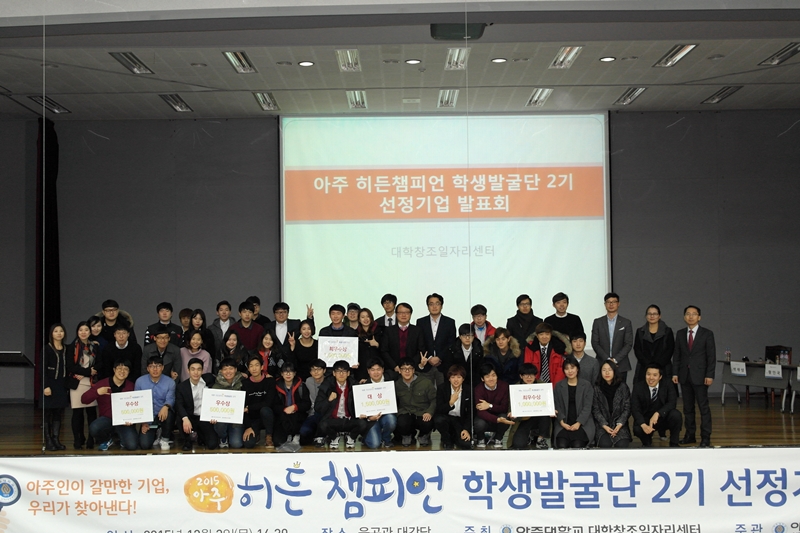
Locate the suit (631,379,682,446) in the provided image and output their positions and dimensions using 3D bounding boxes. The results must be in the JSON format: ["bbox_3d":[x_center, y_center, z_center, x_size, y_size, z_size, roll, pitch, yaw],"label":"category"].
[{"bbox_3d":[3.167,1.761,11.750,0.590,0.820,0.600,-1,-2,10],"label":"suit"}]

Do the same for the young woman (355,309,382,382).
[{"bbox_3d":[-0.390,1.370,12.156,0.480,1.670,0.360,-1,-2,9],"label":"young woman"}]

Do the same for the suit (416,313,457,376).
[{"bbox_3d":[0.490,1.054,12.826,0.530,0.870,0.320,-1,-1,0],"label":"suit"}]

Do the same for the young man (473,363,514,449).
[{"bbox_3d":[1.143,1.685,11.718,0.520,1.000,0.650,-1,-2,-6],"label":"young man"}]

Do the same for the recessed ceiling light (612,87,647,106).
[{"bbox_3d":[3.808,-2.822,15.792,0.310,0.090,1.220,-1,-2,0],"label":"recessed ceiling light"}]

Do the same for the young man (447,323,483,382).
[{"bbox_3d":[0.836,1.455,12.198,0.490,1.455,0.450,-1,-2,2],"label":"young man"}]

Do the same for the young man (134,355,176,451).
[{"bbox_3d":[-3.067,1.700,11.996,0.490,1.151,0.680,0,-1,-8],"label":"young man"}]

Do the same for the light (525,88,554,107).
[{"bbox_3d":[2.301,-2.830,15.811,0.300,0.090,1.220,-1,-2,0],"label":"light"}]

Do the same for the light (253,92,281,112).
[{"bbox_3d":[-2.198,-2.774,15.847,0.300,0.090,1.220,-1,-2,0],"label":"light"}]

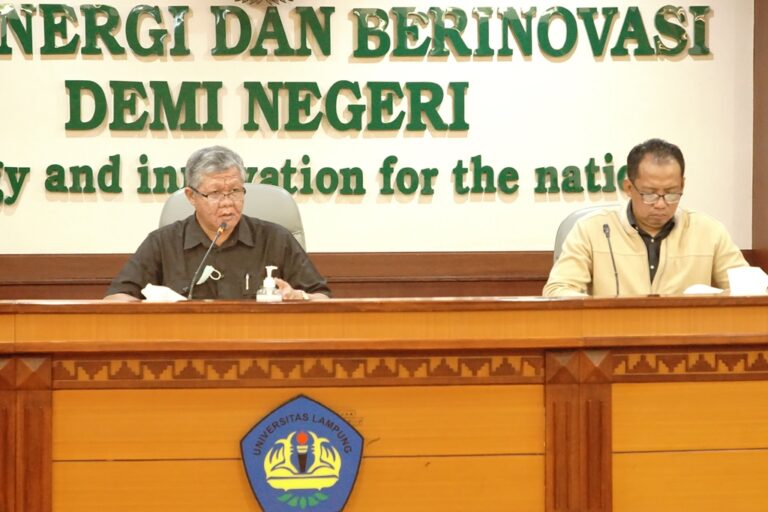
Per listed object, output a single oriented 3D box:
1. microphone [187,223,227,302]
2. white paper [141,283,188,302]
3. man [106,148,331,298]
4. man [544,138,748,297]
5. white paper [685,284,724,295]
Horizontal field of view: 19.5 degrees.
[{"bbox_3d":[-0.475,0.026,6.020,0.090,0.225,0.160,0,0,27],"label":"microphone"},{"bbox_3d":[-0.583,0.100,5.960,0.130,0.056,0.120,0,0,-5],"label":"white paper"},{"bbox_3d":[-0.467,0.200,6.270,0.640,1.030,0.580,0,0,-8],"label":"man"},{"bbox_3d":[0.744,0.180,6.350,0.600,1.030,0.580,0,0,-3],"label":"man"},{"bbox_3d":[0.858,0.092,6.020,0.110,0.032,0.140,0,0,-5],"label":"white paper"}]

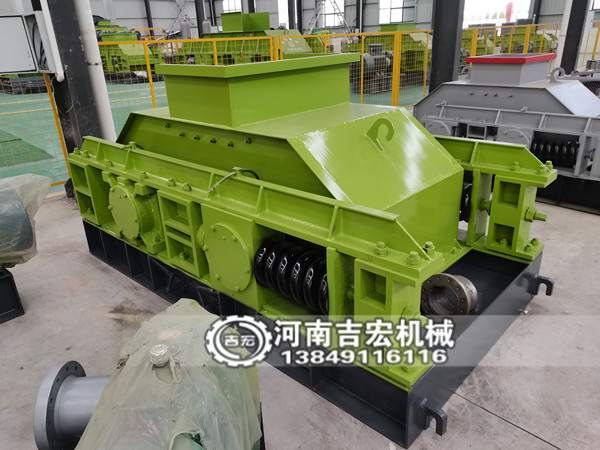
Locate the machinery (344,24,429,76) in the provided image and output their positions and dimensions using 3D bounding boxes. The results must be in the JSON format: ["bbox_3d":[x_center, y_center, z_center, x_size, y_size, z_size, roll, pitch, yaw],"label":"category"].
[{"bbox_3d":[2.990,-5.445,14.248,1.700,1.620,3.400,-21,29,-37],"label":"machinery"}]

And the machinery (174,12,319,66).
[{"bbox_3d":[-1.342,-4.116,11.094,3.450,1.970,2.000,17,30,39],"label":"machinery"}]

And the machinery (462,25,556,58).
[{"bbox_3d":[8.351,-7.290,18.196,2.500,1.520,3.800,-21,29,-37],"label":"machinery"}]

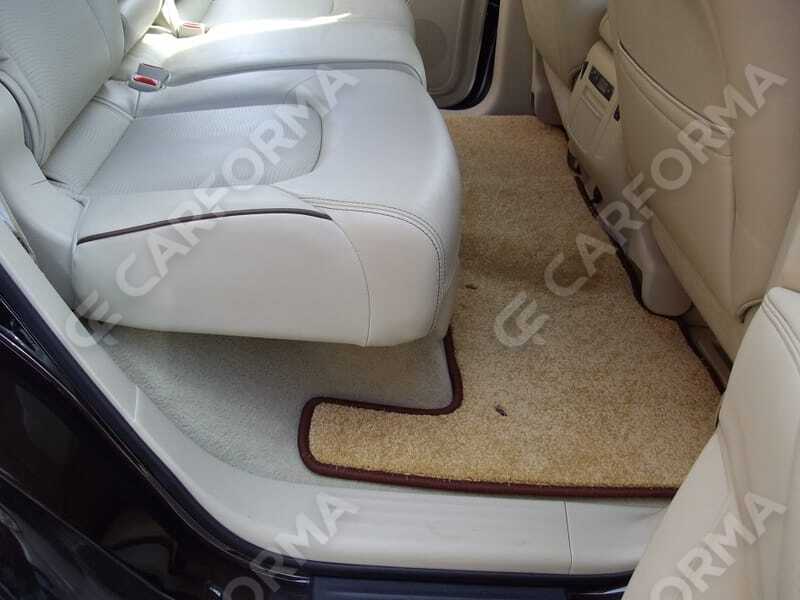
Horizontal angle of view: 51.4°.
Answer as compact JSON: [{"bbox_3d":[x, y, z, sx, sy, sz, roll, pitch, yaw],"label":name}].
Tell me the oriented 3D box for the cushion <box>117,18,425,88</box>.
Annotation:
[{"bbox_3d":[-0.235,-0.437,1.687,0.530,0.200,0.320,0,36,-2],"label":"cushion"}]

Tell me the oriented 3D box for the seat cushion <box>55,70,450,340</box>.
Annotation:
[{"bbox_3d":[-0.208,-0.182,1.363,0.550,0.225,0.545,0,36,-2],"label":"seat cushion"}]

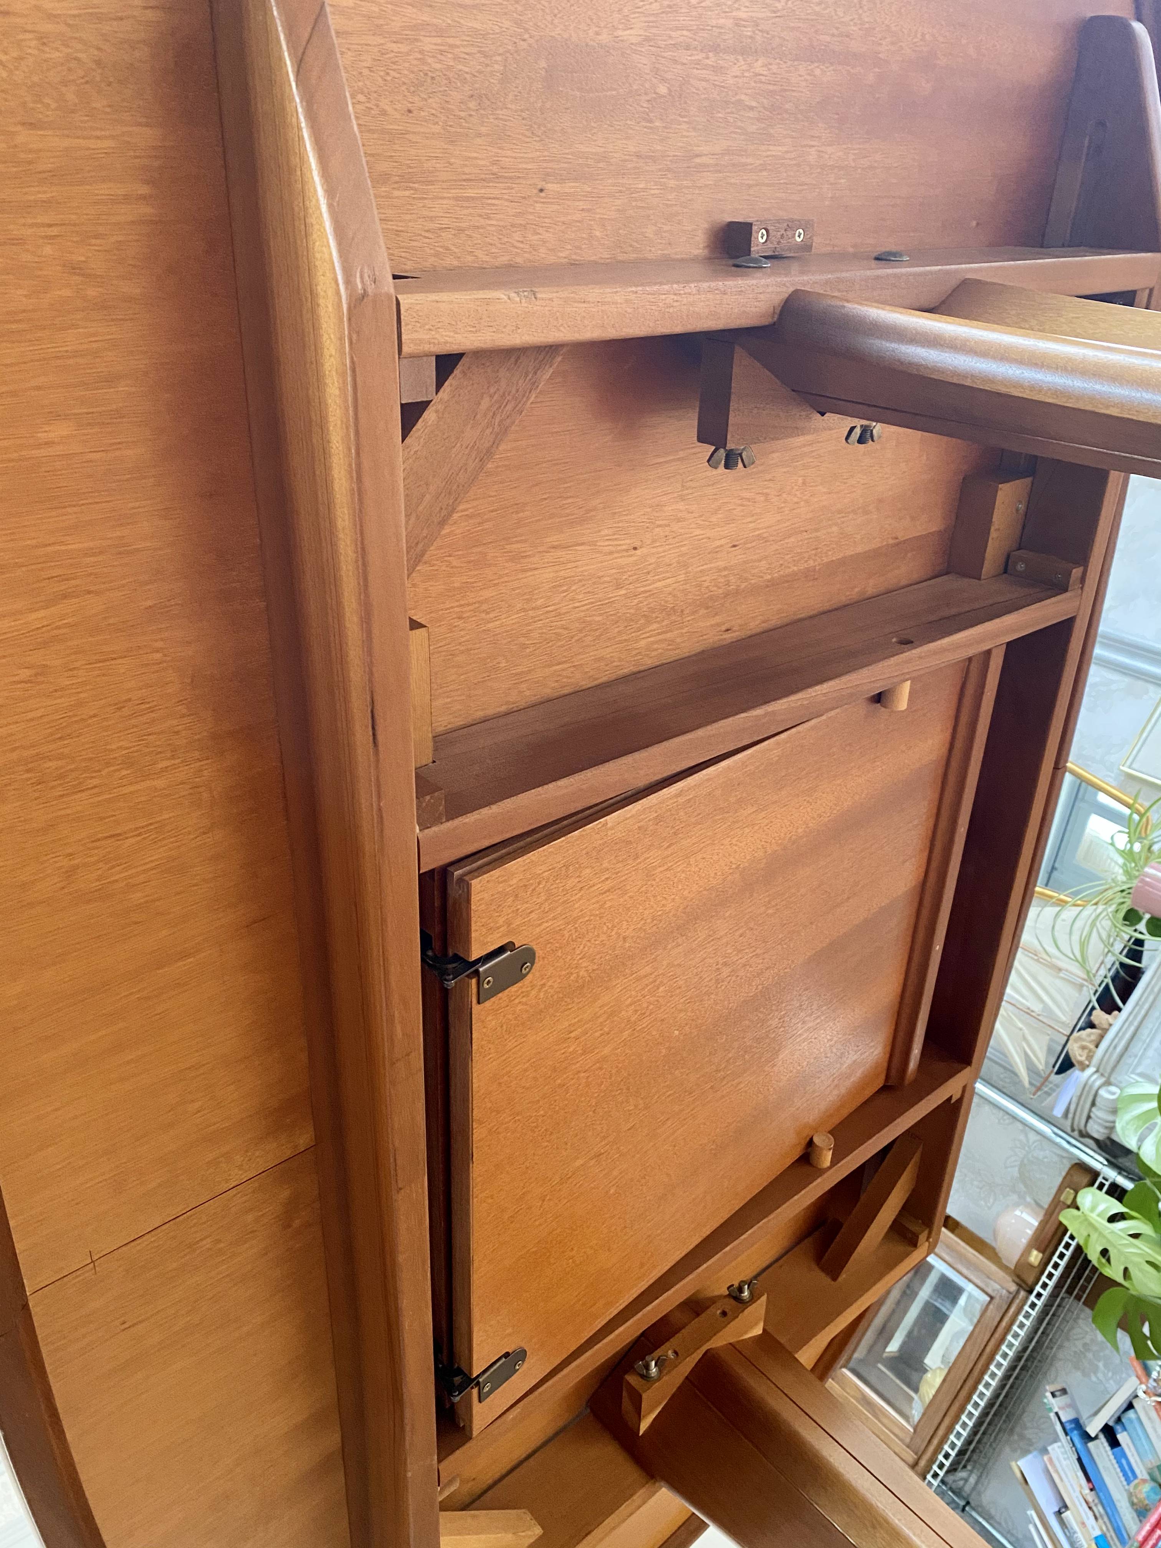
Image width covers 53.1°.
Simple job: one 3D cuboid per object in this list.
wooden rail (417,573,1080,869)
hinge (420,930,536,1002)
[{"bbox_3d":[0.135,-0.066,0.783,0.632,0.083,0.023,-20,-55,-36],"label":"wooden rail"},{"bbox_3d":[-0.060,0.099,0.641,0.056,0.049,0.031,-20,-55,-36],"label":"hinge"}]

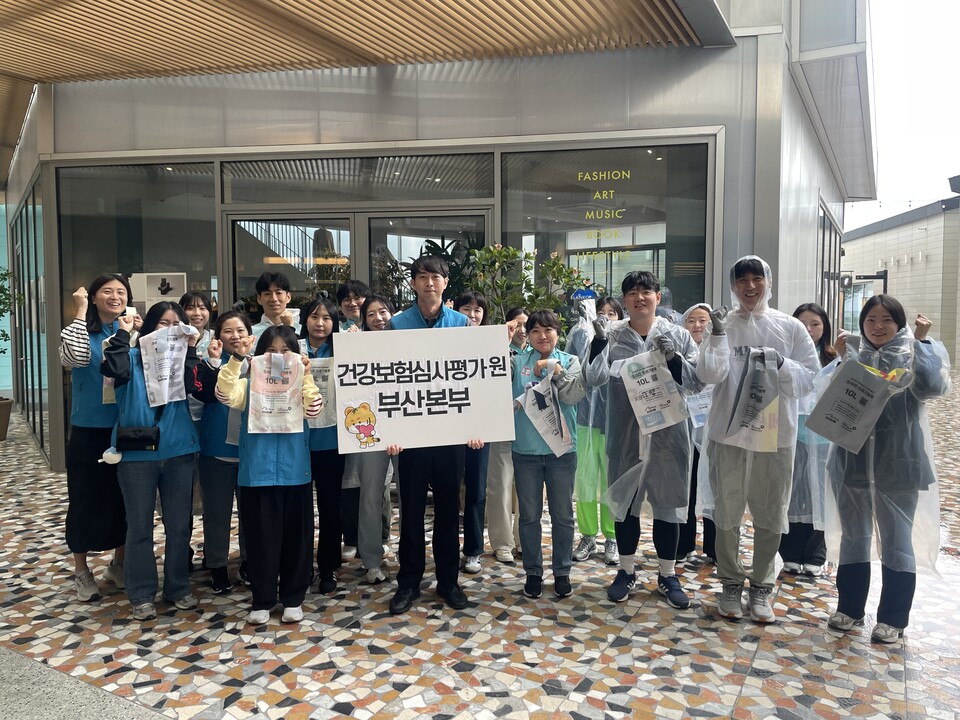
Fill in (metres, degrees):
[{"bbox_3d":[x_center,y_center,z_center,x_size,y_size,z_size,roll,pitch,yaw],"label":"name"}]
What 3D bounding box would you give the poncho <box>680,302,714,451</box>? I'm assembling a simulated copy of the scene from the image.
[{"bbox_3d":[1.336,0.312,4.409,0.560,1.320,0.380,1,3,14],"label":"poncho"}]

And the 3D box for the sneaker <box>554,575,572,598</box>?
[{"bbox_3d":[0.471,1.241,4.049,0.097,0.100,0.255,0,3,7],"label":"sneaker"}]

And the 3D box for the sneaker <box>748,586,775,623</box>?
[{"bbox_3d":[1.406,1.194,3.615,0.115,0.125,0.295,1,3,16],"label":"sneaker"}]

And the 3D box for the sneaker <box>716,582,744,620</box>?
[{"bbox_3d":[1.277,1.193,3.644,0.115,0.125,0.295,1,4,23],"label":"sneaker"}]

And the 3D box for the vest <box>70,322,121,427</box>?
[{"bbox_3d":[-1.998,0.067,3.847,0.380,0.600,0.270,-2,4,-25],"label":"vest"}]

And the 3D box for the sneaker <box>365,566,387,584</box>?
[{"bbox_3d":[-0.597,1.182,4.135,0.102,0.108,0.250,-1,4,-12],"label":"sneaker"}]

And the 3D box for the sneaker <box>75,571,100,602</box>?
[{"bbox_3d":[-2.169,1.242,3.986,0.100,0.110,0.265,-3,4,-39],"label":"sneaker"}]

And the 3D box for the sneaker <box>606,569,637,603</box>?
[{"bbox_3d":[0.790,1.239,3.998,0.108,0.110,0.285,2,4,28],"label":"sneaker"}]

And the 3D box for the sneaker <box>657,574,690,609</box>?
[{"bbox_3d":[1.026,1.199,3.815,0.106,0.112,0.285,-1,4,-11],"label":"sneaker"}]

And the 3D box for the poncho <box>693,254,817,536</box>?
[{"bbox_3d":[1.364,0.171,3.571,0.560,1.330,0.400,1,4,13],"label":"poncho"}]

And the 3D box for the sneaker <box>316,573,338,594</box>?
[{"bbox_3d":[-0.864,1.239,4.102,0.097,0.100,0.255,0,3,-6],"label":"sneaker"}]

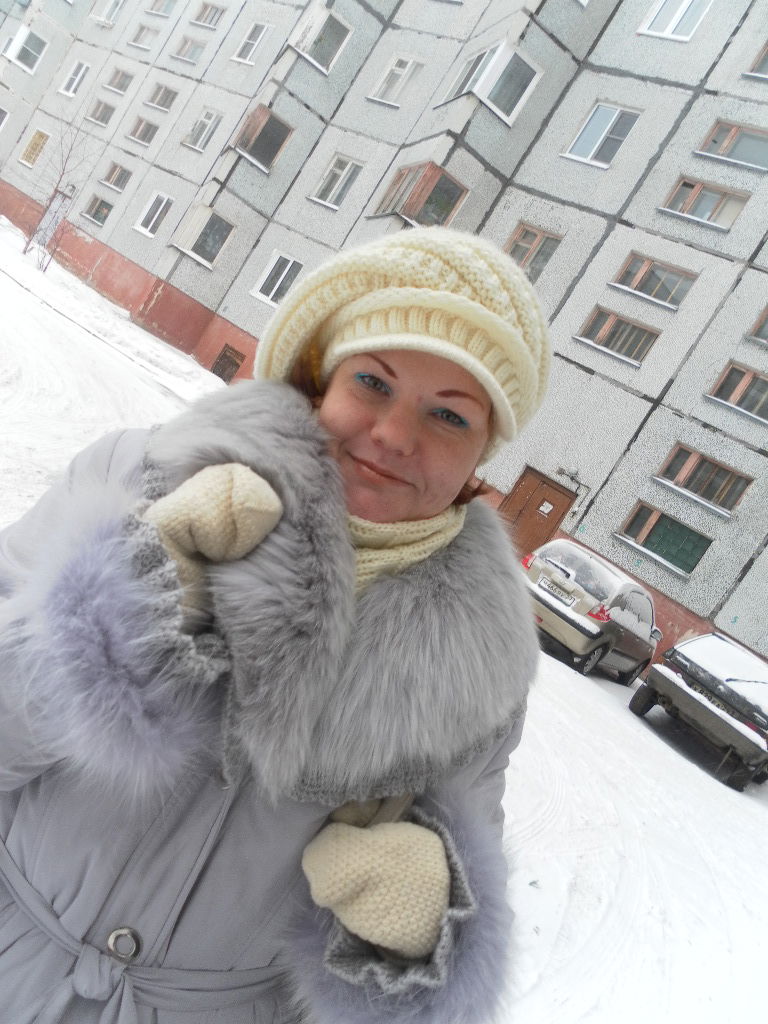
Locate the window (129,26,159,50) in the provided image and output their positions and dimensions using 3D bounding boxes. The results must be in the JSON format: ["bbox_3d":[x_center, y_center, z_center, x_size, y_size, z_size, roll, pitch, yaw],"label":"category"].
[{"bbox_3d":[-8.227,-16.304,28.483,1.428,0.703,0.160,36,6,36],"label":"window"}]

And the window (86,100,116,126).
[{"bbox_3d":[-9.786,-13.832,28.753,1.470,0.735,0.160,36,6,36],"label":"window"}]

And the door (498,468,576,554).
[{"bbox_3d":[2.647,0.292,15.799,1.264,2.083,0.150,36,6,36],"label":"door"}]

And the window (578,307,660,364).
[{"bbox_3d":[4.557,-3.442,16.072,1.481,0.724,0.160,36,6,36],"label":"window"}]

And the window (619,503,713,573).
[{"bbox_3d":[4.945,0.453,14.616,1.470,0.704,0.160,36,6,36],"label":"window"}]

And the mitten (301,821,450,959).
[{"bbox_3d":[-0.005,0.278,0.610,0.120,0.100,0.100,32,5,0],"label":"mitten"}]

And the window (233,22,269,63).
[{"bbox_3d":[-3.796,-13.674,24.166,1.083,1.200,0.180,36,7,36],"label":"window"}]

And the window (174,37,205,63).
[{"bbox_3d":[-6.274,-14.889,26.756,1.417,0.735,0.160,36,6,36],"label":"window"}]

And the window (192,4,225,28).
[{"bbox_3d":[-5.433,-15.439,25.794,1.361,0.637,0.180,36,7,36],"label":"window"}]

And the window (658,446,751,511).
[{"bbox_3d":[5.494,-0.570,14.190,1.405,0.677,0.150,36,6,36],"label":"window"}]

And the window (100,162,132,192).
[{"bbox_3d":[-8.515,-10.744,26.620,1.295,0.672,0.150,36,6,36],"label":"window"}]

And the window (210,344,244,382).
[{"bbox_3d":[-4.109,-3.909,21.945,0.861,0.861,0.160,36,6,36],"label":"window"}]

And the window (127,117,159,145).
[{"bbox_3d":[-7.825,-12.405,27.017,1.386,0.735,0.160,36,6,36],"label":"window"}]

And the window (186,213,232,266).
[{"bbox_3d":[-4.424,-7.055,21.436,0.706,1.234,0.180,30,6,-24],"label":"window"}]

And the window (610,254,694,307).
[{"bbox_3d":[5.121,-4.368,15.626,1.430,0.713,0.150,36,6,36],"label":"window"}]

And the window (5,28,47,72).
[{"bbox_3d":[-12.972,-16.831,30.181,1.022,1.250,0.150,30,6,-24],"label":"window"}]

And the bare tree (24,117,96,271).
[{"bbox_3d":[-8.851,-8.812,22.283,1.600,4.000,1.500,29,6,-28],"label":"bare tree"}]

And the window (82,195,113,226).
[{"bbox_3d":[-9.167,-9.725,26.731,1.288,0.702,0.150,36,6,36],"label":"window"}]

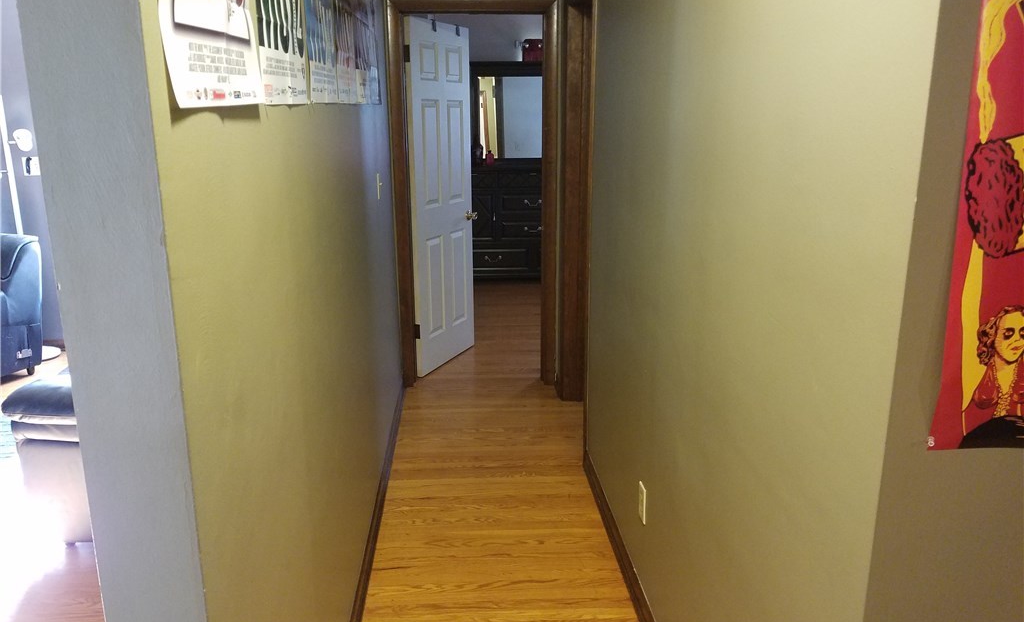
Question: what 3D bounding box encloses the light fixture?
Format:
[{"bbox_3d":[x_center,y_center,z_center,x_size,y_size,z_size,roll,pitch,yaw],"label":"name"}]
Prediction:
[{"bbox_3d":[-3.044,-1.066,4.780,0.120,0.140,0.120,-8,16,-29],"label":"light fixture"}]

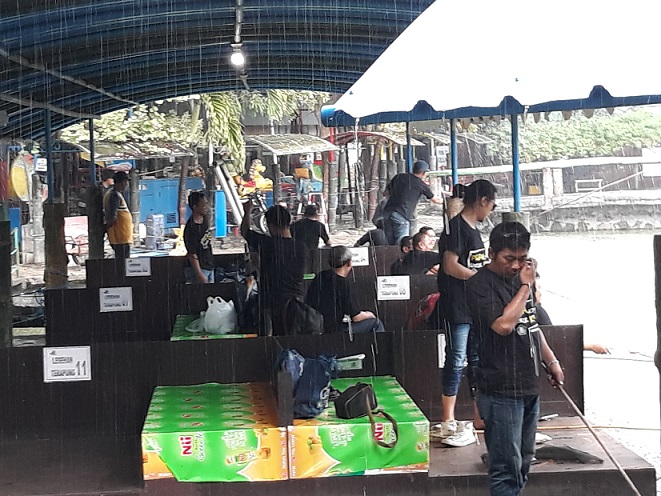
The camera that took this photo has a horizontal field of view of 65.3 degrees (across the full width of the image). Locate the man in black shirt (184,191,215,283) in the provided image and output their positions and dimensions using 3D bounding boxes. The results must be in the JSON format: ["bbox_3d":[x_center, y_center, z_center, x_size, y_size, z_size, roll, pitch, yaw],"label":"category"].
[{"bbox_3d":[-1.360,0.228,5.396,0.360,1.630,0.480,2,8,30],"label":"man in black shirt"}]

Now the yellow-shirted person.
[{"bbox_3d":[-2.761,-0.168,6.748,0.340,1.650,0.480,1,7,19],"label":"yellow-shirted person"}]

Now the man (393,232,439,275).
[{"bbox_3d":[0.973,0.298,5.704,0.620,0.920,0.500,-5,8,-25],"label":"man"}]

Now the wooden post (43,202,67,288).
[{"bbox_3d":[-2.542,0.270,4.819,0.210,1.386,0.210,-2,9,-3],"label":"wooden post"}]

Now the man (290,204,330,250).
[{"bbox_3d":[-0.239,0.153,6.904,0.520,1.456,0.420,-2,9,-1],"label":"man"}]

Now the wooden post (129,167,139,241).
[{"bbox_3d":[-4.207,-0.877,11.098,0.190,1.650,0.190,-2,7,0],"label":"wooden post"}]

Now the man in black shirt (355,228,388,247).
[{"bbox_3d":[0.597,0.228,7.113,0.600,1.002,0.700,0,9,7],"label":"man in black shirt"}]

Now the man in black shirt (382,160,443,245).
[{"bbox_3d":[1.131,-0.356,7.203,0.600,1.702,0.600,4,11,32],"label":"man in black shirt"}]

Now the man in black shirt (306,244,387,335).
[{"bbox_3d":[0.116,0.509,4.279,0.680,1.000,0.520,-5,8,-25],"label":"man in black shirt"}]

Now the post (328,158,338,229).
[{"bbox_3d":[0.064,-1.131,10.977,0.200,1.526,0.200,-2,9,-3],"label":"post"}]

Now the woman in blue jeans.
[{"bbox_3d":[0.783,0.384,3.043,0.370,1.552,0.440,1,9,12],"label":"woman in blue jeans"}]

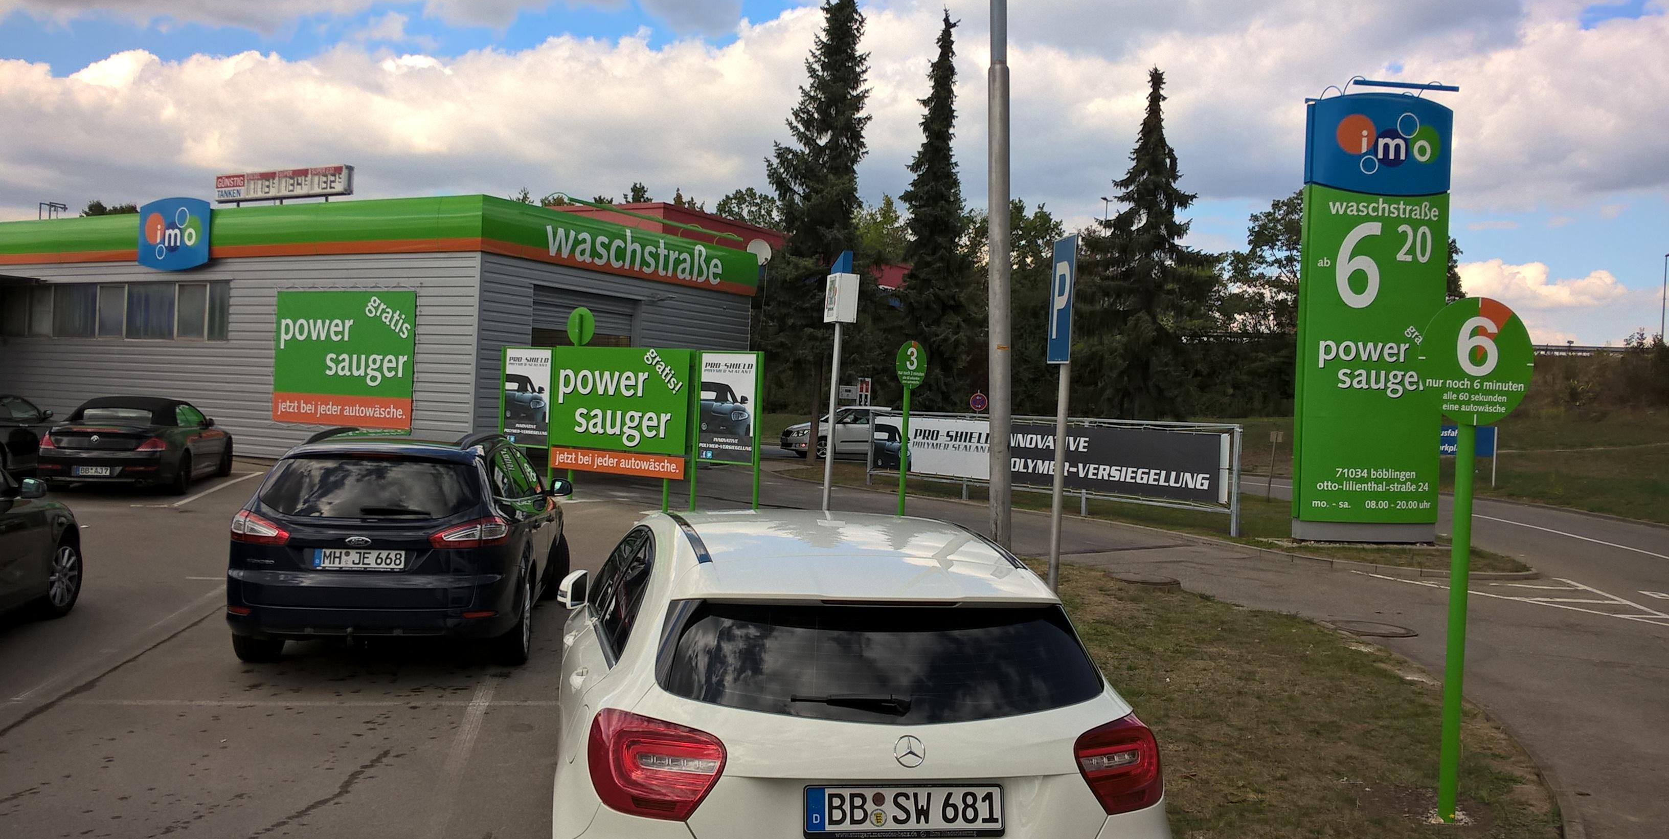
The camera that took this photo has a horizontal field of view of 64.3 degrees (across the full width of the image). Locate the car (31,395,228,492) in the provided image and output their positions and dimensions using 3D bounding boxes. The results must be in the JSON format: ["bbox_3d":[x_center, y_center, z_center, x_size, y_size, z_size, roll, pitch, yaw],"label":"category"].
[{"bbox_3d":[-11.184,0.365,21.603,1.870,1.380,4.820,3,0,-13],"label":"car"}]

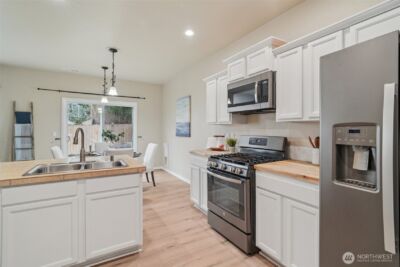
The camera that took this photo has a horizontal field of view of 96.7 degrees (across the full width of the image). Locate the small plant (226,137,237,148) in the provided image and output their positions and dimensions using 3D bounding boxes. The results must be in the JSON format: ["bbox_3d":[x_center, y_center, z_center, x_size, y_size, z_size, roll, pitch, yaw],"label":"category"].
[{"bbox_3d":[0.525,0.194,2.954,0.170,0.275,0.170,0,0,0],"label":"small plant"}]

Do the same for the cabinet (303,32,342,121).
[{"bbox_3d":[1.237,-0.497,1.705,0.330,0.753,0.319,0,0,-33],"label":"cabinet"}]

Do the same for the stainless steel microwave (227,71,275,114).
[{"bbox_3d":[0.753,-0.490,2.397,0.400,0.418,0.760,0,0,-33],"label":"stainless steel microwave"}]

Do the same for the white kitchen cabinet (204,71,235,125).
[{"bbox_3d":[0.406,-0.535,2.994,0.340,0.798,0.640,0,0,-33],"label":"white kitchen cabinet"}]

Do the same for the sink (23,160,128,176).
[{"bbox_3d":[-1.221,0.432,1.865,0.815,0.200,0.565,0,0,-33],"label":"sink"}]

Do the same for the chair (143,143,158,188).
[{"bbox_3d":[-1.371,0.745,4.207,0.610,1.005,0.500,0,0,-33],"label":"chair"}]

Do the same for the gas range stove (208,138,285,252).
[{"bbox_3d":[0.590,0.651,2.304,0.750,1.215,0.760,0,0,-33],"label":"gas range stove"}]

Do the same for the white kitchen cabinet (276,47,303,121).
[{"bbox_3d":[1.067,-0.498,1.971,0.330,0.753,0.300,0,0,-33],"label":"white kitchen cabinet"}]

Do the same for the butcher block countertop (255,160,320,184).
[{"bbox_3d":[1.016,0.365,1.754,0.646,0.038,0.627,0,0,-33],"label":"butcher block countertop"}]

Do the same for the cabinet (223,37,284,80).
[{"bbox_3d":[0.744,-0.881,2.390,0.425,0.350,0.790,0,0,-33],"label":"cabinet"}]

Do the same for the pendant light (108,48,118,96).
[{"bbox_3d":[-1.630,-1.141,3.348,0.170,0.862,0.170,0,0,-33],"label":"pendant light"}]

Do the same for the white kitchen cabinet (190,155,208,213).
[{"bbox_3d":[0.282,0.818,2.919,0.625,0.877,0.607,0,0,-33],"label":"white kitchen cabinet"}]

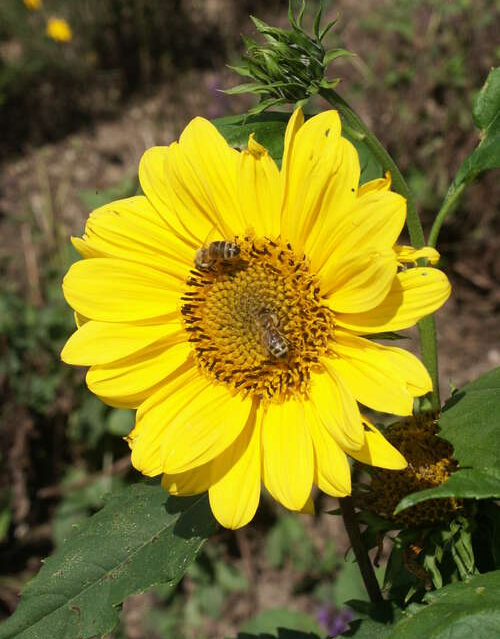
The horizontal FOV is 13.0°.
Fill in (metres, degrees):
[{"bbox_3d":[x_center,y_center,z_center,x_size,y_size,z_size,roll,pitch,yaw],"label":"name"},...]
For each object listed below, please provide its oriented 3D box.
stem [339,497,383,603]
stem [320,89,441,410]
[{"bbox_3d":[0.028,0.059,0.565,0.003,0.030,0.004,-19,15,0],"label":"stem"},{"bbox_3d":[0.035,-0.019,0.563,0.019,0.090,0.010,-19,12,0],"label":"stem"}]

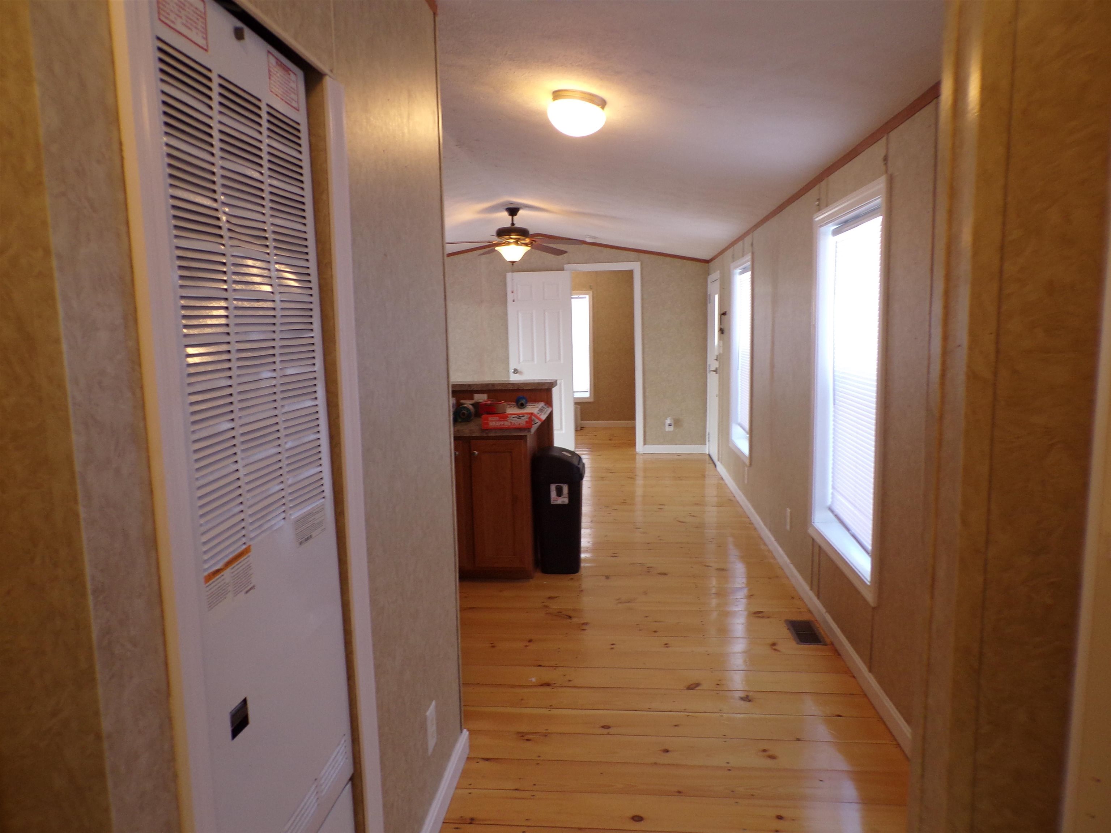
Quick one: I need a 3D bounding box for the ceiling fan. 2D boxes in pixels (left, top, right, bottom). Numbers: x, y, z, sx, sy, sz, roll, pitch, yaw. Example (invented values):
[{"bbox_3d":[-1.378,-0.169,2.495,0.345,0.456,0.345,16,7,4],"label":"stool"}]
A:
[{"bbox_3d":[-0.365,-1.556,6.639,1.280,0.470,1.280,-1,7,5],"label":"ceiling fan"}]

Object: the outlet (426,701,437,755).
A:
[{"bbox_3d":[-0.352,0.890,2.201,0.010,0.123,0.080,-1,7,6],"label":"outlet"}]

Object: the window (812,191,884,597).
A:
[{"bbox_3d":[1.251,-0.132,3.289,0.100,1.546,1.004,-1,7,5],"label":"window"}]

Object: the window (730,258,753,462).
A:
[{"bbox_3d":[1.498,-0.459,6.121,0.100,1.532,1.048,-1,7,5],"label":"window"}]

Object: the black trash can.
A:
[{"bbox_3d":[0.035,0.559,4.663,0.309,0.704,0.405,-1,7,5],"label":"black trash can"}]

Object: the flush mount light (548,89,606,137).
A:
[{"bbox_3d":[0.085,-1.172,3.009,0.240,0.140,0.240,10,7,4],"label":"flush mount light"}]

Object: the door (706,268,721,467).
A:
[{"bbox_3d":[1.645,-0.471,7.892,0.060,1.907,0.954,-1,7,5],"label":"door"}]

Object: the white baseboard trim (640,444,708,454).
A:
[{"bbox_3d":[1.339,0.376,8.646,0.738,0.092,0.016,-1,7,5],"label":"white baseboard trim"}]

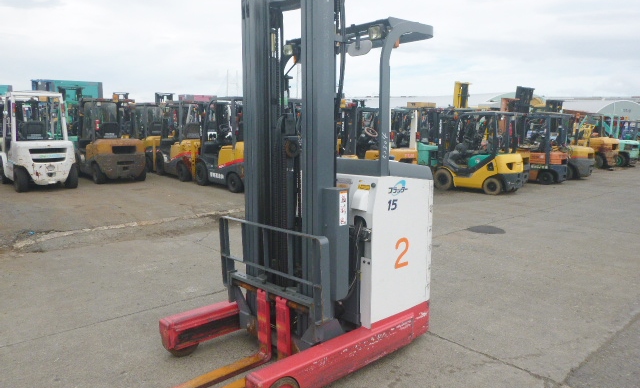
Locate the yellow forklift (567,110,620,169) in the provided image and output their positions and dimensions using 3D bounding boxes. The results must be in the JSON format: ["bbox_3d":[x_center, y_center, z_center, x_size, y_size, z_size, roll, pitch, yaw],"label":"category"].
[{"bbox_3d":[11.401,-2.410,20.713,1.450,2.300,3.400,-6,10,-39],"label":"yellow forklift"}]

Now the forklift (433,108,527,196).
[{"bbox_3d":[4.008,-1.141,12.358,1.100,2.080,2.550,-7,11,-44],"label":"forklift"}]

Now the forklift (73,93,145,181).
[{"bbox_3d":[-5.492,-1.467,12.081,1.260,2.150,3.000,-4,9,-31],"label":"forklift"}]

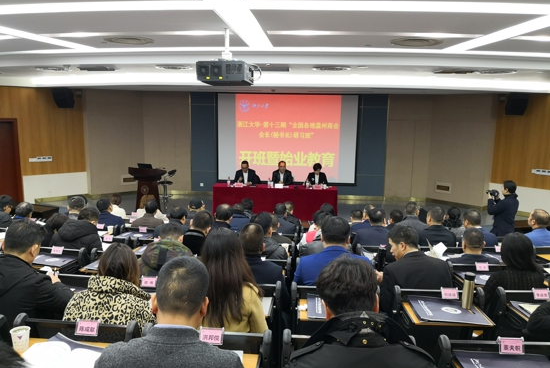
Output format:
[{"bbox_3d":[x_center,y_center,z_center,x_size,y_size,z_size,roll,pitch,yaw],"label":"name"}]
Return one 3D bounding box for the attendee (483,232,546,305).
[{"bbox_3d":[1.520,0.871,2.994,0.460,1.200,0.750,1,9,-1],"label":"attendee"}]

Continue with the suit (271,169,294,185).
[{"bbox_3d":[0.169,-0.016,9.969,0.500,0.640,0.400,1,10,4],"label":"suit"}]

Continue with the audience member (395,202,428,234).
[{"bbox_3d":[1.724,0.825,5.620,0.520,1.240,0.700,1,9,1],"label":"audience member"}]

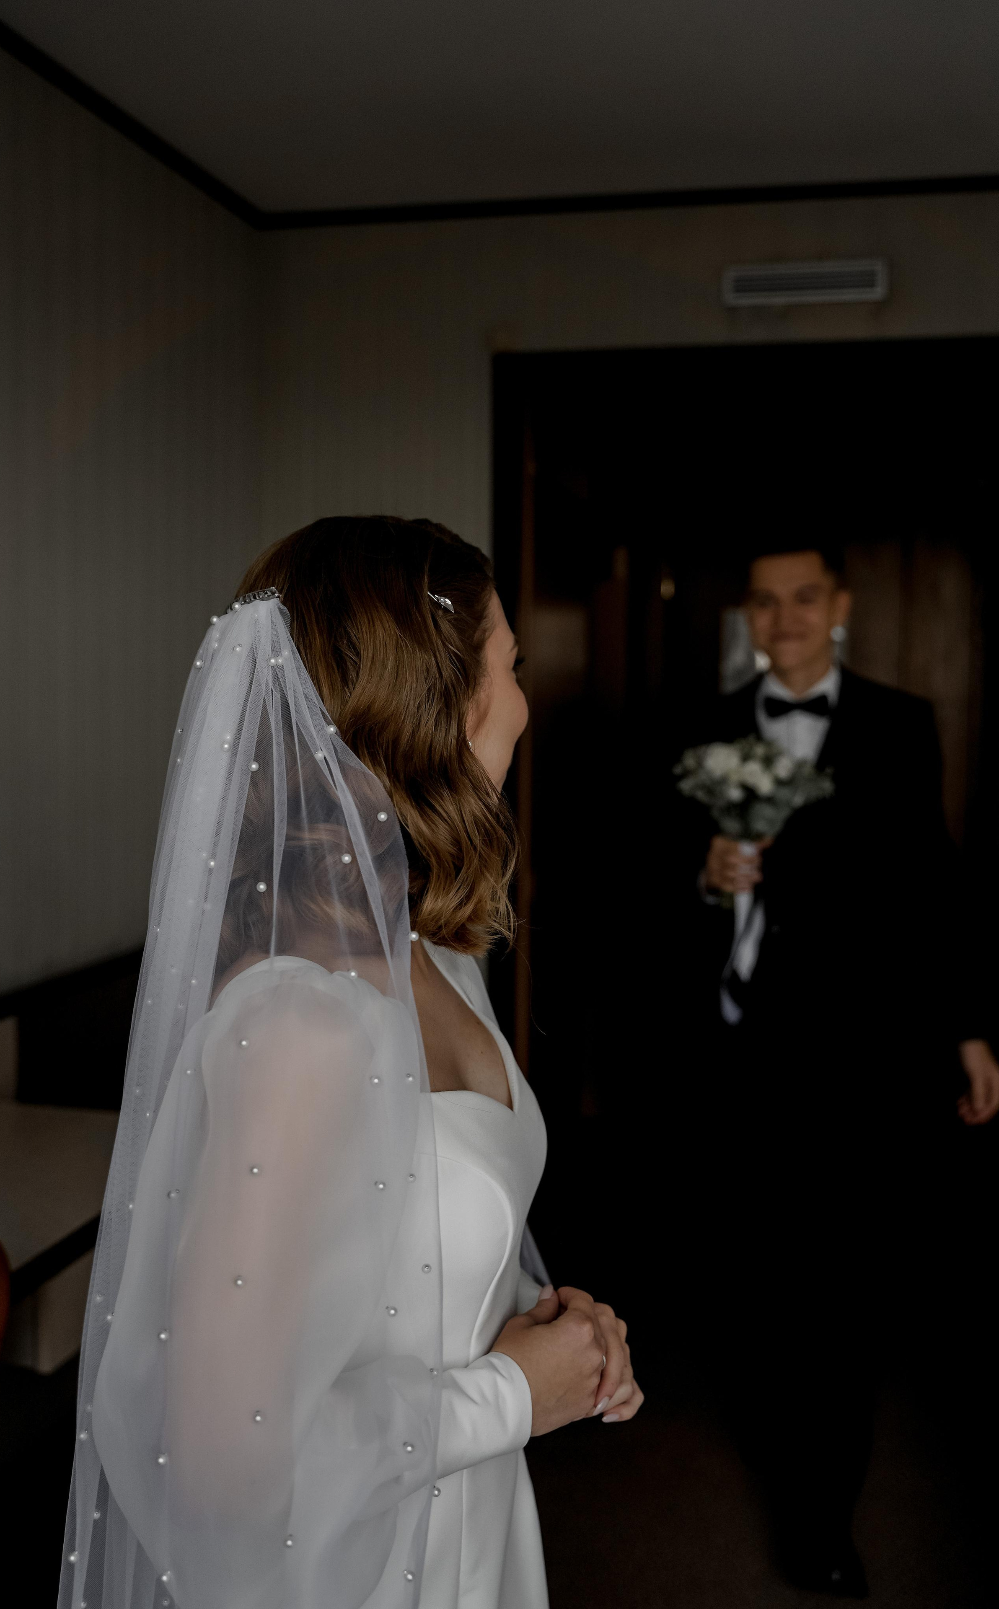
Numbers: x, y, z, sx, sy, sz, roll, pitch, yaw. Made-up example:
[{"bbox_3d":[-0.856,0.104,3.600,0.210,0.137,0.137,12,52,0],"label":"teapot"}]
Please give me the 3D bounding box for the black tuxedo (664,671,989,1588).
[{"bbox_3d":[0.580,0.535,2.710,0.550,1.480,0.430,2,4,12],"label":"black tuxedo"}]

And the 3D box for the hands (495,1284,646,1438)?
[{"bbox_3d":[0.057,0.452,1.235,0.122,0.117,0.115,1,4,-3],"label":"hands"}]

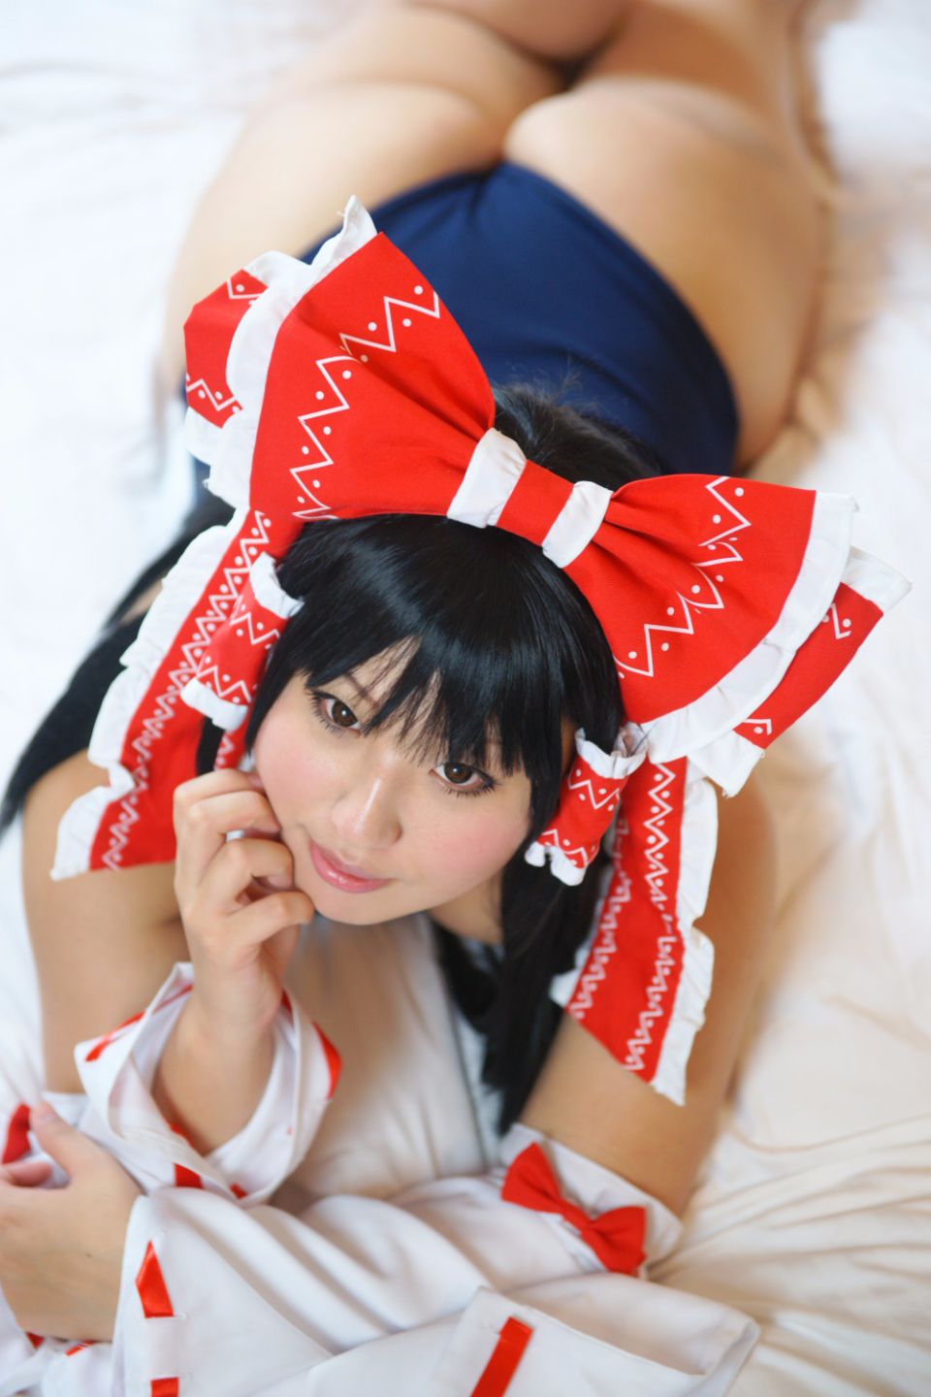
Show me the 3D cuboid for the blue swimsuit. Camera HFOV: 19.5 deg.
[{"bbox_3d":[0.008,-0.135,1.597,0.340,0.230,0.520,5,33,6],"label":"blue swimsuit"}]

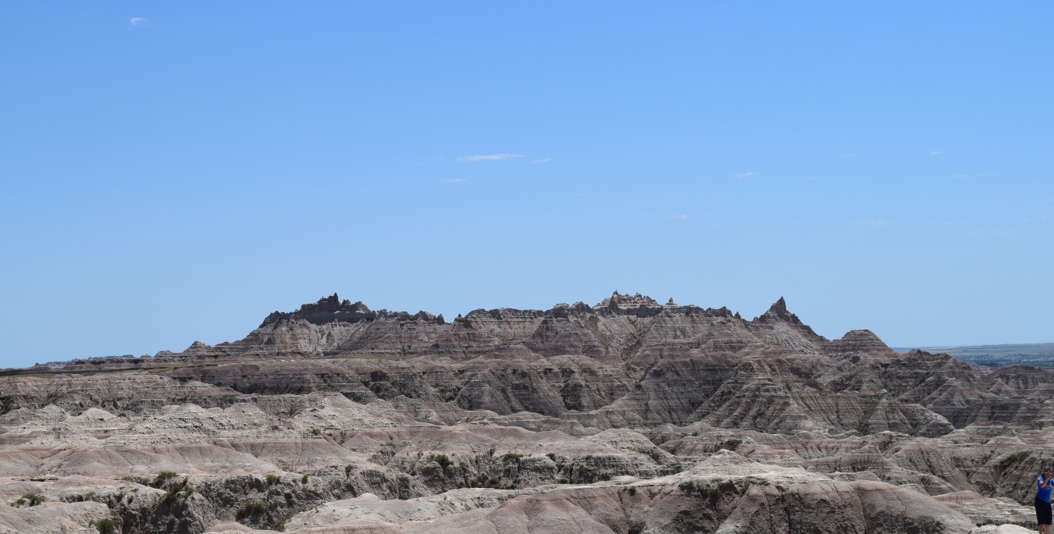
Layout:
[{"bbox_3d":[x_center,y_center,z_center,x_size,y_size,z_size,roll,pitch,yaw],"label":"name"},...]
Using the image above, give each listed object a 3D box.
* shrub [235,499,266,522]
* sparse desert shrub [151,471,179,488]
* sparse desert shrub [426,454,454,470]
[{"bbox_3d":[-14.113,12.472,90.000,1.603,1.060,1.363,-1,-3,0],"label":"shrub"},{"bbox_3d":[-20.191,11.835,98.000,1.562,0.898,1.328,-1,-3,0],"label":"sparse desert shrub"},{"bbox_3d":[-5.714,12.755,115.000,1.779,0.973,1.512,-1,-3,0],"label":"sparse desert shrub"}]

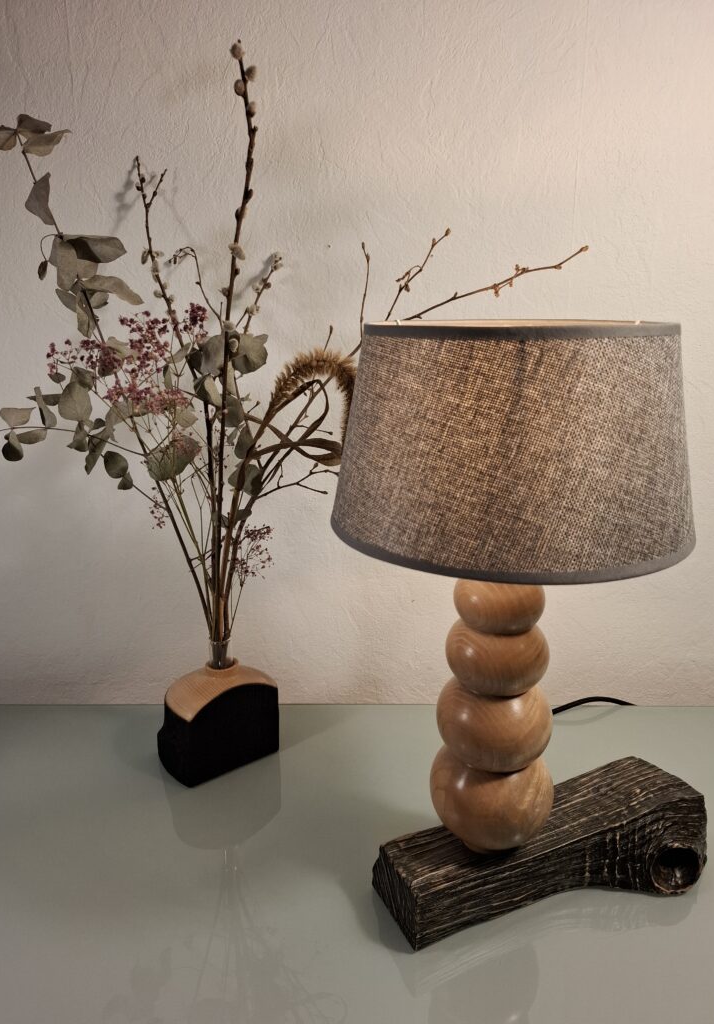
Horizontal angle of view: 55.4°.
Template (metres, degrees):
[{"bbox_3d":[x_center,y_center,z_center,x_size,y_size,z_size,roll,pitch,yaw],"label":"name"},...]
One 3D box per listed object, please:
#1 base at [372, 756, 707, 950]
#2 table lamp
[{"bbox_3d":[0.183,0.323,0.632,0.323,0.066,0.106,-7,18,-22],"label":"base"},{"bbox_3d":[0.158,0.105,0.578,0.360,0.514,0.269,-7,18,-22],"label":"table lamp"}]

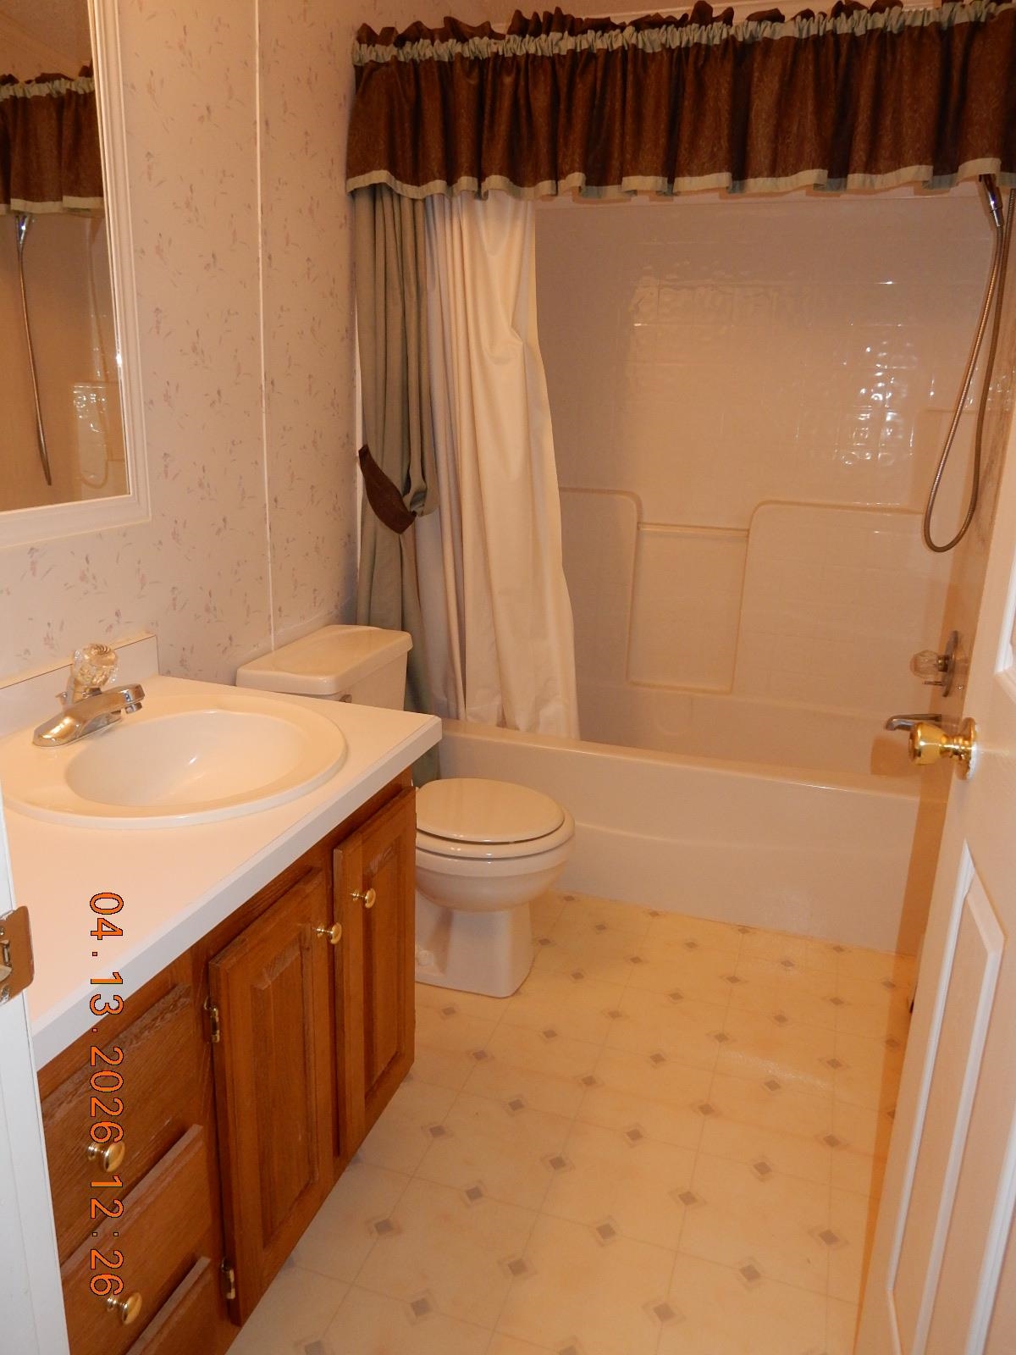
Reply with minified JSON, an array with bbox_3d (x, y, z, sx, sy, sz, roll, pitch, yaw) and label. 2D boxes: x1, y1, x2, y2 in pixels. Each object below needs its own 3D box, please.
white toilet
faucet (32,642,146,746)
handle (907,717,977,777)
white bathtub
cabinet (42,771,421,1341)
[{"bbox_3d":[-0.190,0.314,2.243,0.690,0.732,0.434,7,17,18],"label":"white toilet"},{"bbox_3d":[-0.619,0.018,1.479,0.167,0.137,0.160,7,17,18],"label":"faucet"},{"bbox_3d":[0.493,0.077,1.122,0.064,0.068,0.068,6,17,15],"label":"handle"},{"bbox_3d":[0.430,0.310,2.873,1.520,0.421,0.759,7,17,17],"label":"white bathtub"},{"bbox_3d":[-0.568,0.545,1.380,0.572,0.748,0.901,7,17,17],"label":"cabinet"}]

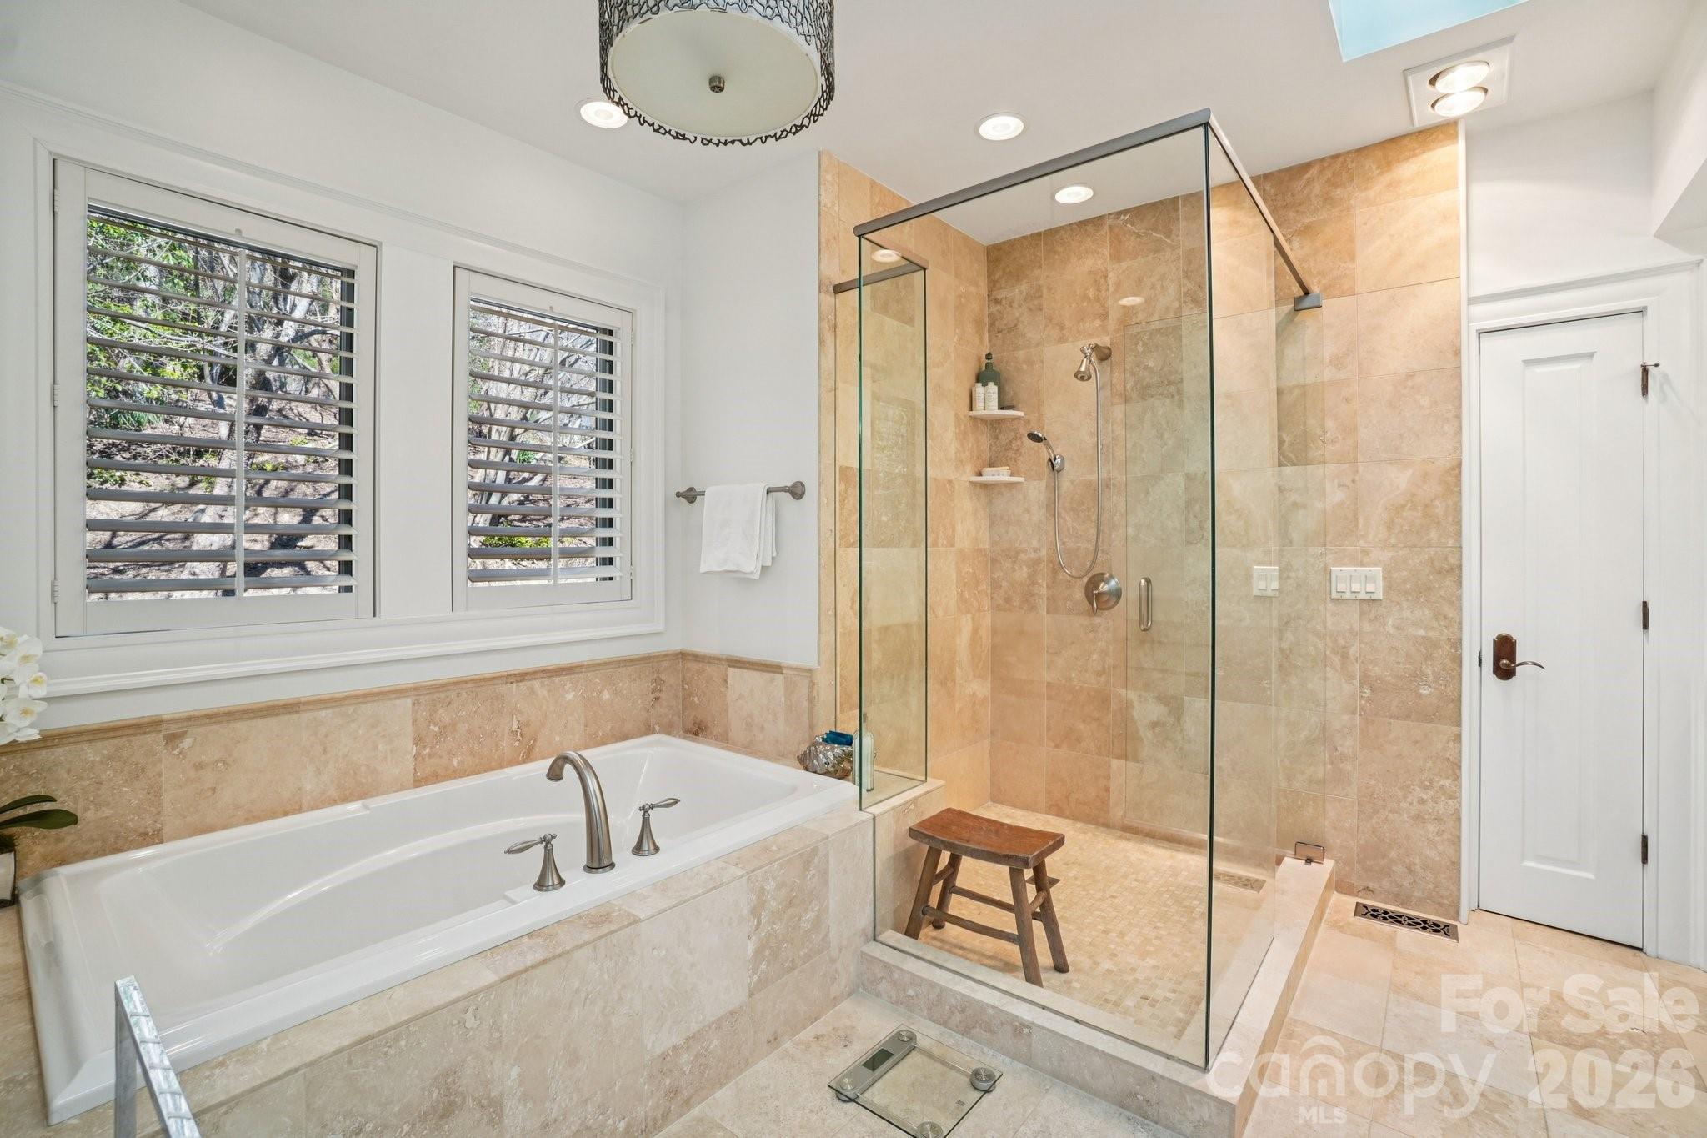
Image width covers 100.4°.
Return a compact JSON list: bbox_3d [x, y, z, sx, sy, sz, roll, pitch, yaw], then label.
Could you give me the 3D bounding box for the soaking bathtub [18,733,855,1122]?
[{"bbox_3d":[-0.925,0.919,1.900,1.056,0.500,1.653,0,0,40],"label":"soaking bathtub"}]

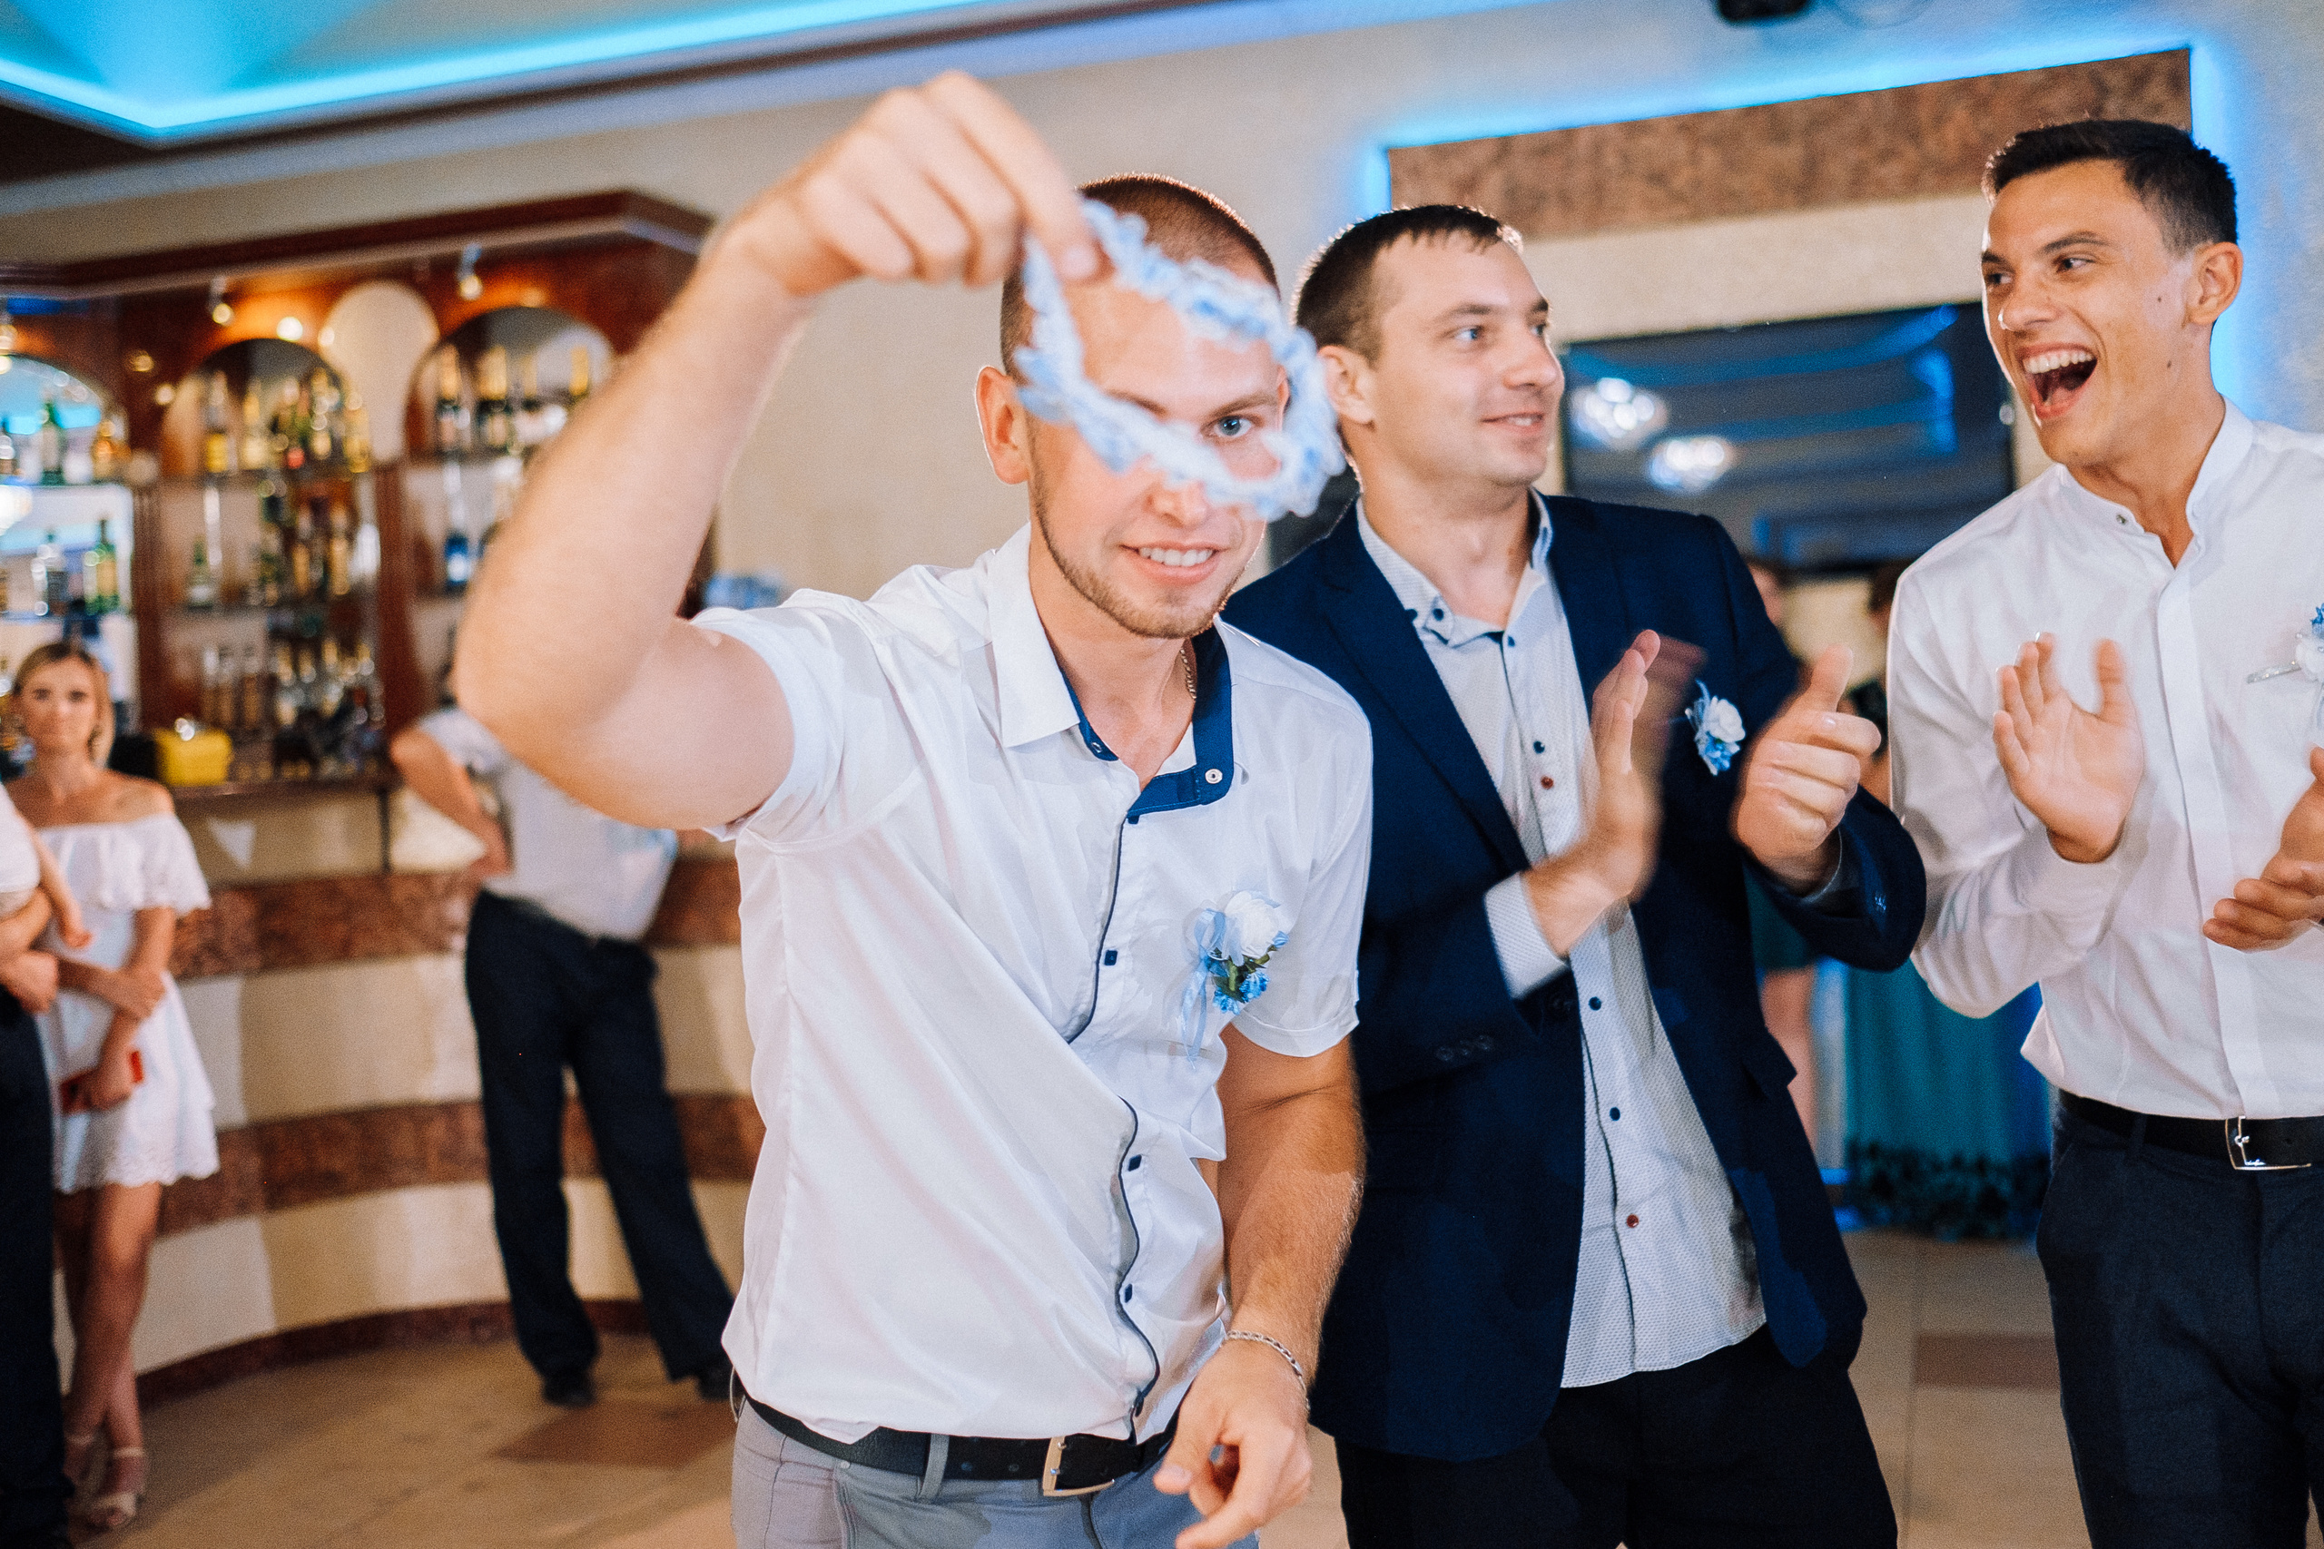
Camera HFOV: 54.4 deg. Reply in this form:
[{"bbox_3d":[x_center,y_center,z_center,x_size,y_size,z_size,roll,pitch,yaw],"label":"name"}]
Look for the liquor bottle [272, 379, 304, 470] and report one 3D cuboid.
[{"bbox_3d":[-2.803,-1.122,7.258,0.090,0.295,0.090,-2,0,19],"label":"liquor bottle"}]

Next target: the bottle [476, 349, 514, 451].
[{"bbox_3d":[-1.982,-1.108,6.700,0.095,0.312,0.095,-2,0,16],"label":"bottle"}]

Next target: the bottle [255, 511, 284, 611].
[{"bbox_3d":[-2.706,-0.649,6.850,0.078,0.286,0.078,-2,0,16],"label":"bottle"}]

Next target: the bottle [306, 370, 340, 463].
[{"bbox_3d":[-2.683,-1.145,7.218,0.089,0.294,0.089,-2,0,19],"label":"bottle"}]

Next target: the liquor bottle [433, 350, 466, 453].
[{"bbox_3d":[-2.113,-1.103,6.700,0.085,0.301,0.085,-2,0,16],"label":"liquor bottle"}]

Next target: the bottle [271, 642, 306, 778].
[{"bbox_3d":[-2.554,-0.191,6.600,0.095,0.392,0.095,-2,0,16],"label":"bottle"}]

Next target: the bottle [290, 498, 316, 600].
[{"bbox_3d":[-2.756,-0.725,7.249,0.079,0.313,0.079,-2,0,19],"label":"bottle"}]

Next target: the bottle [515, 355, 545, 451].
[{"bbox_3d":[-1.950,-1.147,6.970,0.084,0.282,0.084,-2,0,19],"label":"bottle"}]

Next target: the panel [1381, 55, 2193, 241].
[{"bbox_3d":[1.683,-1.690,6.226,2.120,0.311,0.050,-2,0,16],"label":"panel"}]

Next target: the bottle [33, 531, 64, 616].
[{"bbox_3d":[-3.673,-0.664,7.450,0.085,0.283,0.085,-2,0,0],"label":"bottle"}]

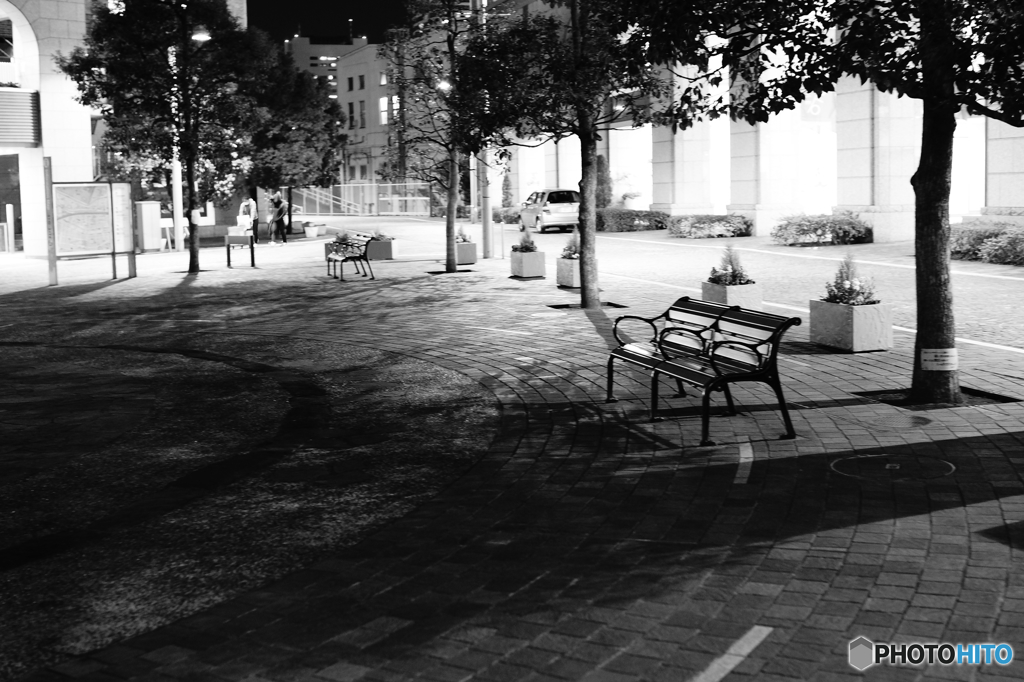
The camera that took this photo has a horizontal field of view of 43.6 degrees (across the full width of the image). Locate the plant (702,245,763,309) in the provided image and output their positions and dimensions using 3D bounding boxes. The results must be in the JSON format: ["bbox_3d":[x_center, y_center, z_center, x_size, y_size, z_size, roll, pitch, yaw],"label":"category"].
[{"bbox_3d":[2.595,-0.701,15.108,0.432,0.899,0.754,-3,7,-13],"label":"plant"}]

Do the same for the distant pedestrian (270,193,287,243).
[{"bbox_3d":[-7.528,-3.929,41.057,0.480,1.694,0.550,-7,9,-41],"label":"distant pedestrian"}]

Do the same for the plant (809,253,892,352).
[{"bbox_3d":[3.281,-0.402,12.385,0.432,0.910,0.754,-3,7,-18],"label":"plant"}]

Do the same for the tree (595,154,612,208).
[{"bbox_3d":[3.573,-5.962,50.559,0.750,2.787,0.750,-3,7,-17],"label":"tree"}]

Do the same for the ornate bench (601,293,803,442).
[{"bbox_3d":[1.256,0.149,8.763,0.674,0.762,1.829,-3,7,-14],"label":"ornate bench"}]

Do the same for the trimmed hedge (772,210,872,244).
[{"bbox_3d":[8.057,-2.883,33.128,2.512,0.760,0.850,-3,7,-17],"label":"trimmed hedge"}]

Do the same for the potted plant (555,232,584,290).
[{"bbox_3d":[1.076,-1.381,21.030,0.432,0.932,0.754,-3,7,-18],"label":"potted plant"}]

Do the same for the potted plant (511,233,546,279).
[{"bbox_3d":[0.300,-1.633,23.740,0.432,0.833,0.754,-3,7,-17],"label":"potted plant"}]

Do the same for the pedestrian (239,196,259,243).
[{"bbox_3d":[-8.204,-3.738,39.968,0.520,1.600,0.550,4,8,37],"label":"pedestrian"}]

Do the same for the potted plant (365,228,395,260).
[{"bbox_3d":[-3.148,-2.319,30.618,0.754,0.743,0.432,1,7,16],"label":"potted plant"}]

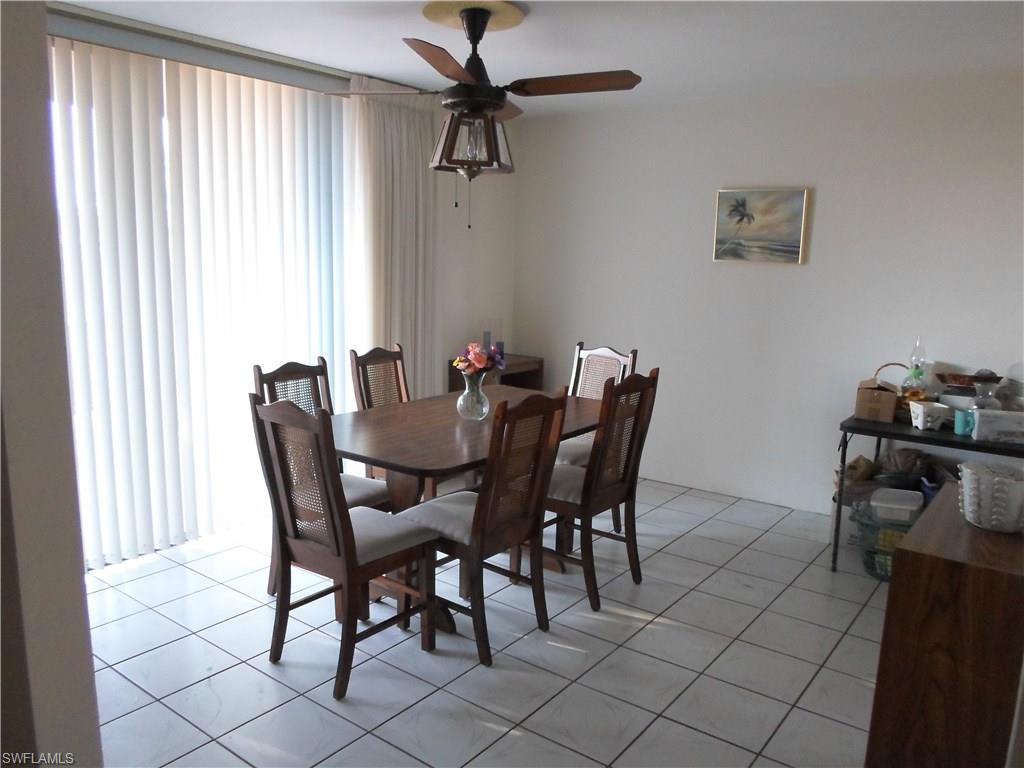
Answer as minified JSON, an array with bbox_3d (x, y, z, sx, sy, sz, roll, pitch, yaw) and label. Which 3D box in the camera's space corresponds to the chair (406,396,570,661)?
[{"bbox_3d":[-0.116,0.482,2.812,0.512,0.987,0.417,8,12,37],"label":"chair"}]

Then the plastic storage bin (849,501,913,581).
[{"bbox_3d":[1.808,0.755,3.522,0.361,0.279,0.328,8,12,37],"label":"plastic storage bin"}]

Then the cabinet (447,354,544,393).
[{"bbox_3d":[-0.089,0.200,5.287,0.400,0.748,0.574,8,12,37],"label":"cabinet"}]

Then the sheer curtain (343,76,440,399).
[{"bbox_3d":[-0.723,-0.564,4.531,0.112,2.444,0.754,8,12,37],"label":"sheer curtain"}]

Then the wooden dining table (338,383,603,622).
[{"bbox_3d":[-0.182,0.518,3.291,0.961,0.758,1.545,8,12,37],"label":"wooden dining table"}]

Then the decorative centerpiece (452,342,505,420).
[{"bbox_3d":[-0.145,-0.006,3.182,0.216,0.318,0.190,1,9,-3],"label":"decorative centerpiece"}]

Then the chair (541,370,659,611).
[{"bbox_3d":[0.315,0.418,3.265,0.512,0.987,0.417,9,12,38],"label":"chair"}]

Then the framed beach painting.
[{"bbox_3d":[1.445,-0.927,4.328,0.535,0.436,0.029,8,12,37],"label":"framed beach painting"}]

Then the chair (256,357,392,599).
[{"bbox_3d":[-0.763,0.416,3.116,0.512,0.987,0.417,7,11,33],"label":"chair"}]

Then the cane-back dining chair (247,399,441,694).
[{"bbox_3d":[-0.580,0.506,2.585,0.417,0.987,0.512,8,12,36],"label":"cane-back dining chair"}]

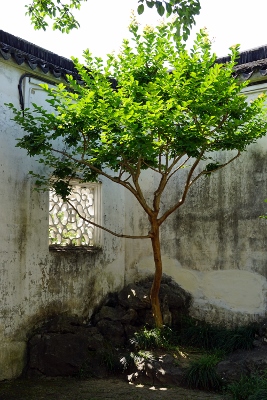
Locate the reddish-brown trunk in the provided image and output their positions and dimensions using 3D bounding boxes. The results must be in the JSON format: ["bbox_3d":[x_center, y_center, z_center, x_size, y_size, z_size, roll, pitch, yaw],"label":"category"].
[{"bbox_3d":[0.287,0.968,6.250,0.150,1.360,0.140,0,-5,0],"label":"reddish-brown trunk"}]

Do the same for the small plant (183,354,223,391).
[{"bbox_3d":[0.772,1.920,5.600,0.450,0.370,0.430,0,-5,0],"label":"small plant"}]

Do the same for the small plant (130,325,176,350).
[{"bbox_3d":[0.244,1.689,6.100,0.550,0.270,0.430,0,-5,0],"label":"small plant"}]

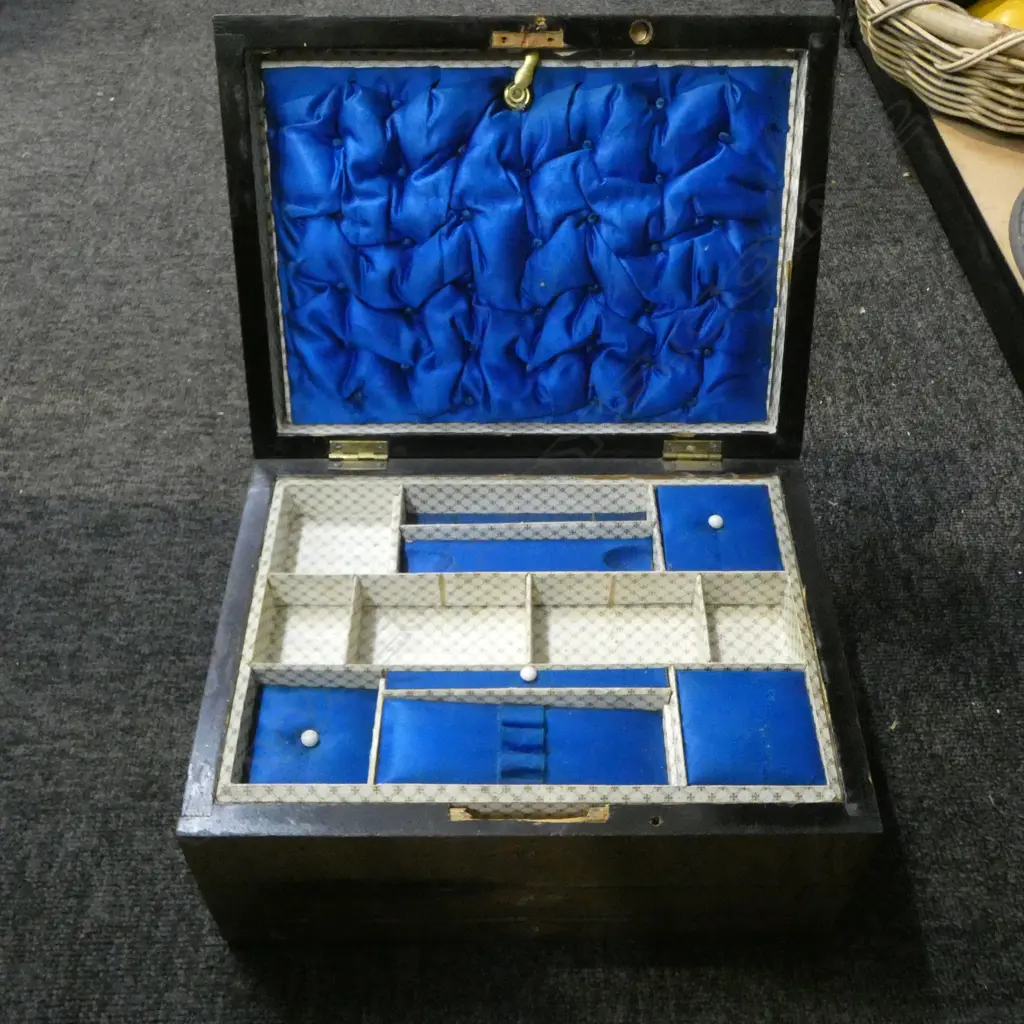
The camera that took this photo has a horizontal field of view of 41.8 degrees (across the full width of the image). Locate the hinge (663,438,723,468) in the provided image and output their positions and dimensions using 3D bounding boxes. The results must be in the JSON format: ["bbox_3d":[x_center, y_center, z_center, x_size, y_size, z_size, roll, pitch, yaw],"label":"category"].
[{"bbox_3d":[0.098,-0.030,0.721,0.032,0.015,0.009,0,28,0],"label":"hinge"}]

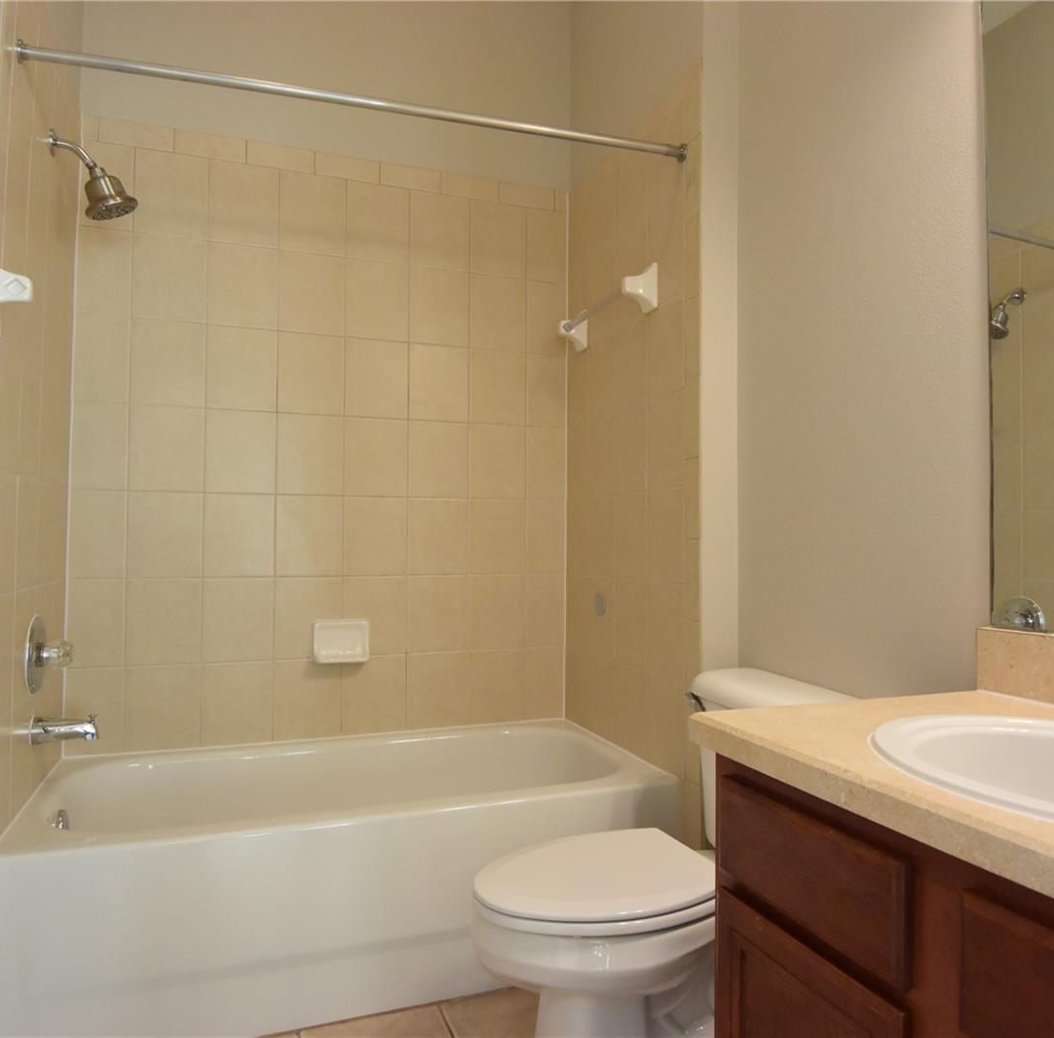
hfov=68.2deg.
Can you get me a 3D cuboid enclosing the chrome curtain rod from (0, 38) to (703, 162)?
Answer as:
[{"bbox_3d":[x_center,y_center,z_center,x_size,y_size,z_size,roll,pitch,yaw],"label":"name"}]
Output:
[{"bbox_3d":[-0.320,-0.946,1.795,1.504,0.050,0.050,1,-2,-15],"label":"chrome curtain rod"}]

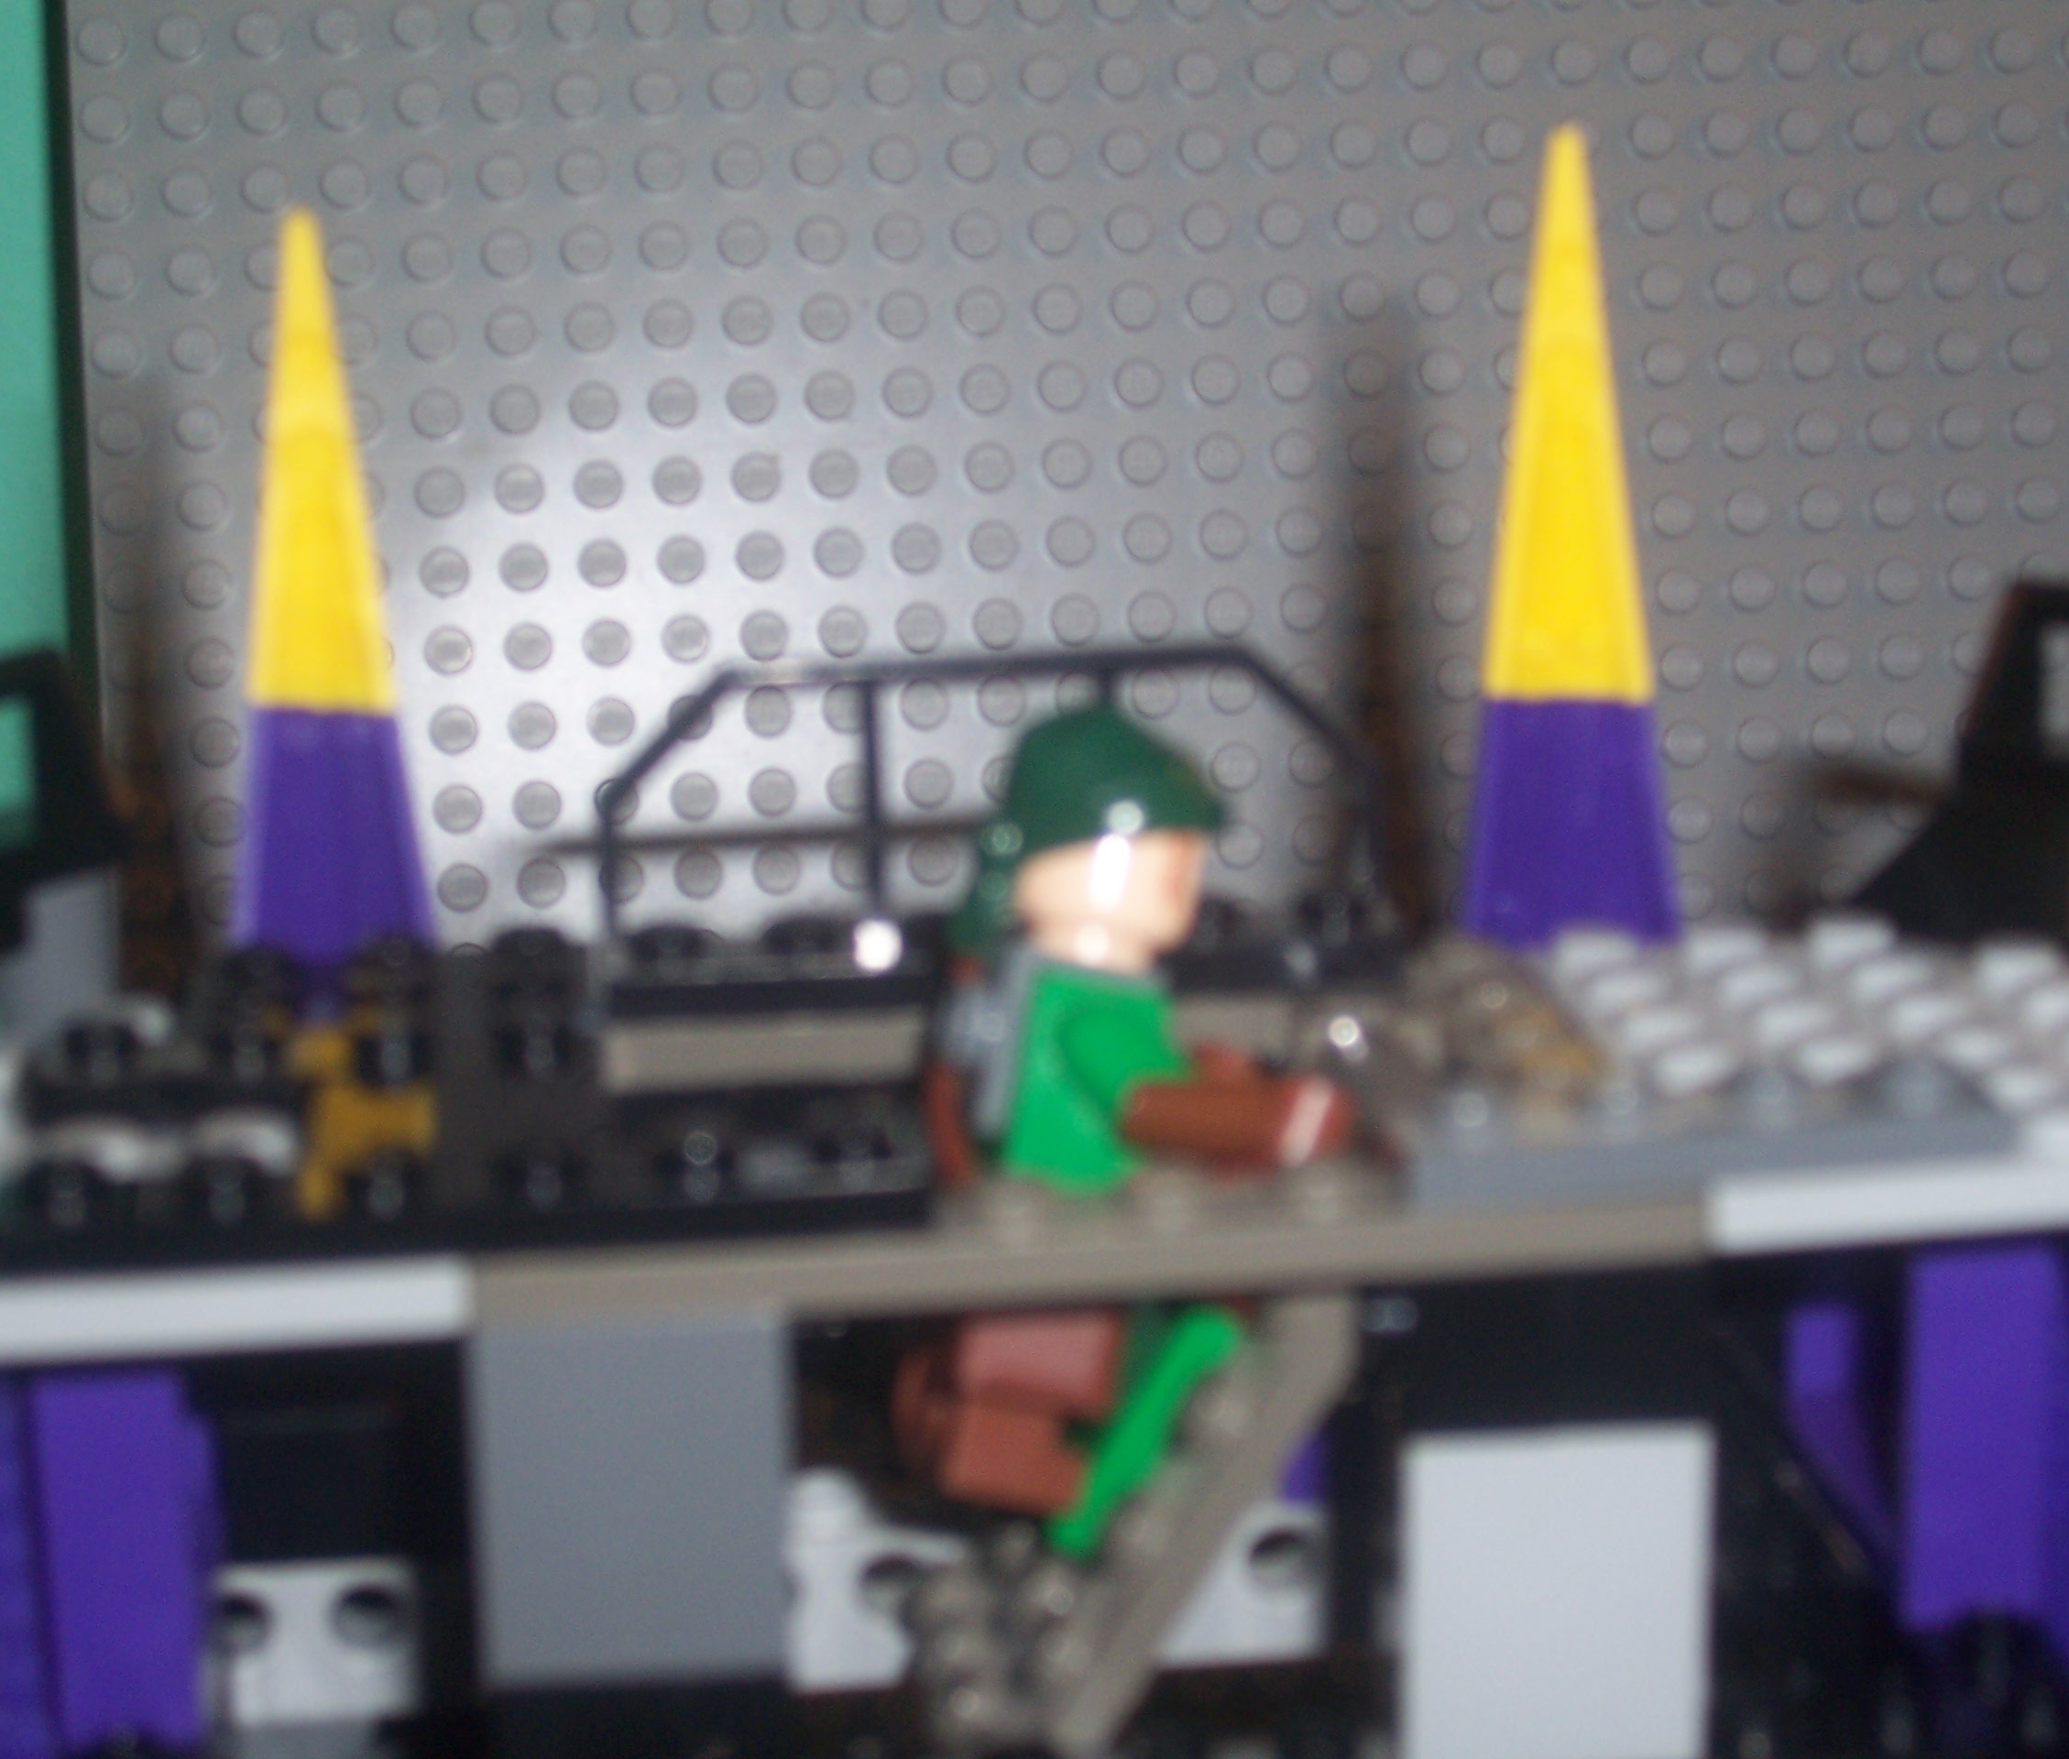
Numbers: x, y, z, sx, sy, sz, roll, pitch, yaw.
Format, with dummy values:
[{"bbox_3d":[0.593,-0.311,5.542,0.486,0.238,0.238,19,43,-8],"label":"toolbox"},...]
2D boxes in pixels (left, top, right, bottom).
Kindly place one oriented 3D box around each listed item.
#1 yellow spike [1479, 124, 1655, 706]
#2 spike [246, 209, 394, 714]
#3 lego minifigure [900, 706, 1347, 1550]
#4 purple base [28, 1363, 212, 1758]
[{"bbox_3d":[0.033,-0.029,0.278,0.011,0.035,0.010,-3,14,-6],"label":"yellow spike"},{"bbox_3d":[-0.045,-0.026,0.277,0.009,0.030,0.009,-3,14,-6],"label":"spike"},{"bbox_3d":[0.005,0.013,0.244,0.021,0.043,0.020,1,14,-11],"label":"lego minifigure"},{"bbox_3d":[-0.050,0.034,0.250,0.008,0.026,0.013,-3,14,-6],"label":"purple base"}]

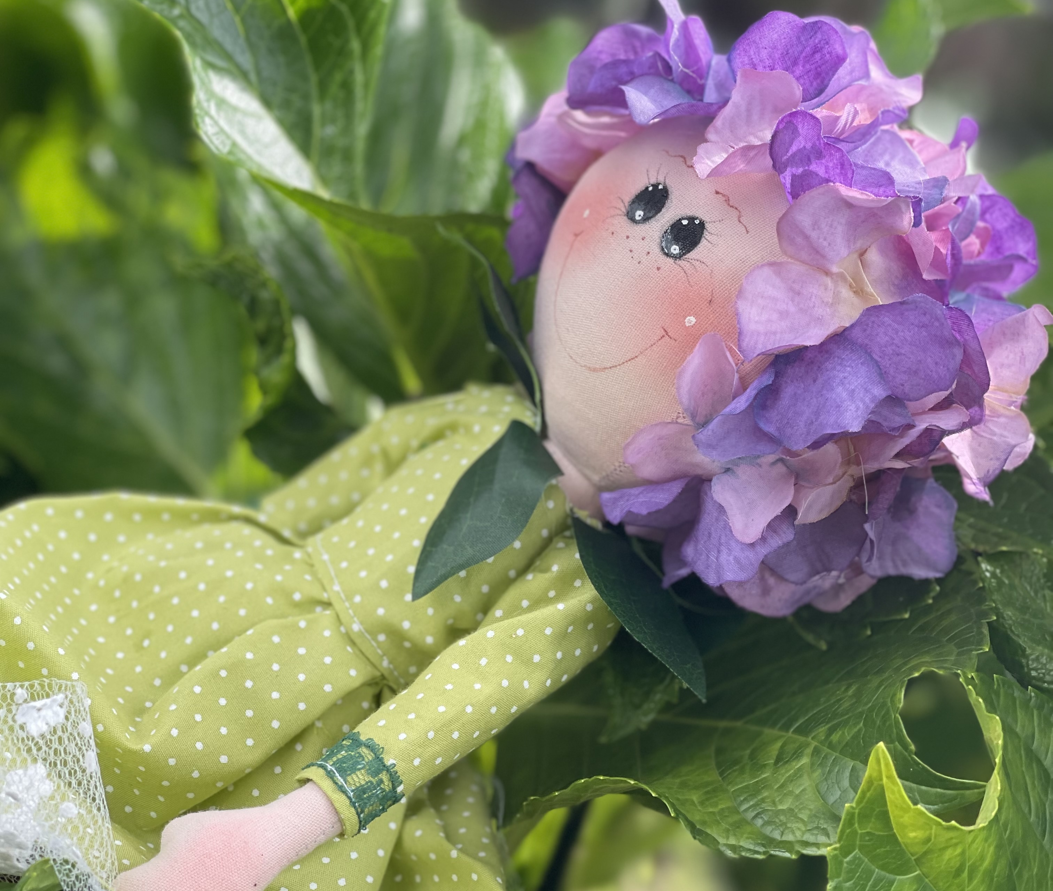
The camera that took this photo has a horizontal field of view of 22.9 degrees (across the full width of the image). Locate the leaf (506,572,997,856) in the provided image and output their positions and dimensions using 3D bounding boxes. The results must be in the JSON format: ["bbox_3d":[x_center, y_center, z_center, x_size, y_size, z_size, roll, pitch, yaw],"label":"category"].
[{"bbox_3d":[0.051,0.063,0.615,0.114,0.036,0.078,-1,44,-7],"label":"leaf"}]

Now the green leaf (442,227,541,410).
[{"bbox_3d":[-0.009,-0.030,0.622,0.021,0.013,0.047,-18,79,-40],"label":"green leaf"}]

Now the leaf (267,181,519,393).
[{"bbox_3d":[-0.033,-0.040,0.672,0.058,0.054,0.035,-12,9,-3],"label":"leaf"}]

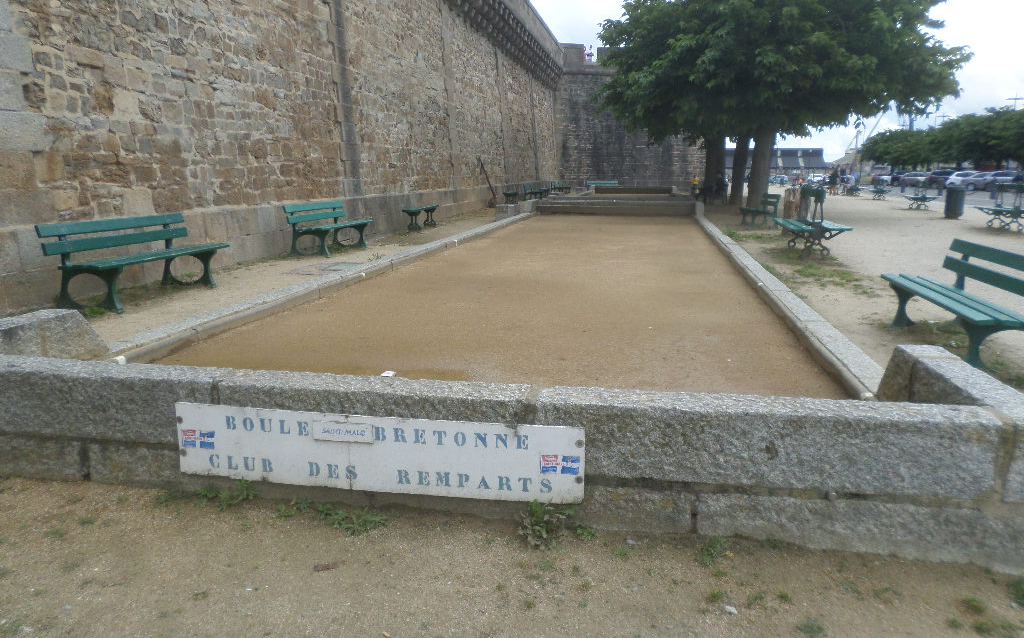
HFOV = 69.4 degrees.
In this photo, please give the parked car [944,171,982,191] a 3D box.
[{"bbox_3d":[36.508,-10.870,58.517,4.200,1.520,1.800,5,12,25],"label":"parked car"}]

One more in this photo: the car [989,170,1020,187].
[{"bbox_3d":[37.713,-10.289,55.500,4.350,1.580,1.800,7,13,29],"label":"car"}]

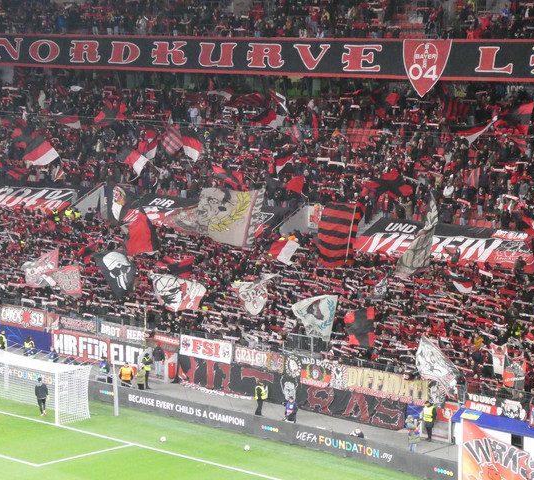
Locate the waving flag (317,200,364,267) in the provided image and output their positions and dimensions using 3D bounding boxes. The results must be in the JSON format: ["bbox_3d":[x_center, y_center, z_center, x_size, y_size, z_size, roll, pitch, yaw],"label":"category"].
[{"bbox_3d":[3.878,-0.294,89.000,2.700,3.560,0.600,4,7,29],"label":"waving flag"}]

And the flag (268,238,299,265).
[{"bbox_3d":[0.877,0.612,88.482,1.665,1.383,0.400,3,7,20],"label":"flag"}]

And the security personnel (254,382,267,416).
[{"bbox_3d":[-0.327,7.662,79.859,0.480,1.800,0.520,1,6,7],"label":"security personnel"}]

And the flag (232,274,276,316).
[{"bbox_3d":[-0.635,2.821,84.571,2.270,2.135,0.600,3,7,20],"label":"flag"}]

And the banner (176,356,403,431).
[{"bbox_3d":[0.921,7.409,82.484,15.100,1.650,0.200,6,9,43],"label":"banner"}]

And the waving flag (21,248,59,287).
[{"bbox_3d":[-13.271,1.611,97.500,2.227,2.227,0.500,3,7,20],"label":"waving flag"}]

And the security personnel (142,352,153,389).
[{"bbox_3d":[-6.165,6.810,86.121,0.580,1.800,0.420,-3,7,-25],"label":"security personnel"}]

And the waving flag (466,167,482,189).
[{"bbox_3d":[11.355,-3.437,91.500,0.880,1.210,0.400,3,7,20],"label":"waving flag"}]

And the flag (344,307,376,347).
[{"bbox_3d":[4.471,4.159,80.000,1.580,1.880,0.400,5,8,33],"label":"flag"}]

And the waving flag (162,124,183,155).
[{"bbox_3d":[-6.077,-6.462,107.000,1.415,1.929,0.400,3,7,20],"label":"waving flag"}]

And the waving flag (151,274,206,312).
[{"bbox_3d":[-4.707,2.845,88.500,2.950,1.980,0.500,2,7,17],"label":"waving flag"}]

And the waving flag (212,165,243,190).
[{"bbox_3d":[-2.405,-3.805,101.303,1.917,1.567,0.500,1,7,11],"label":"waving flag"}]

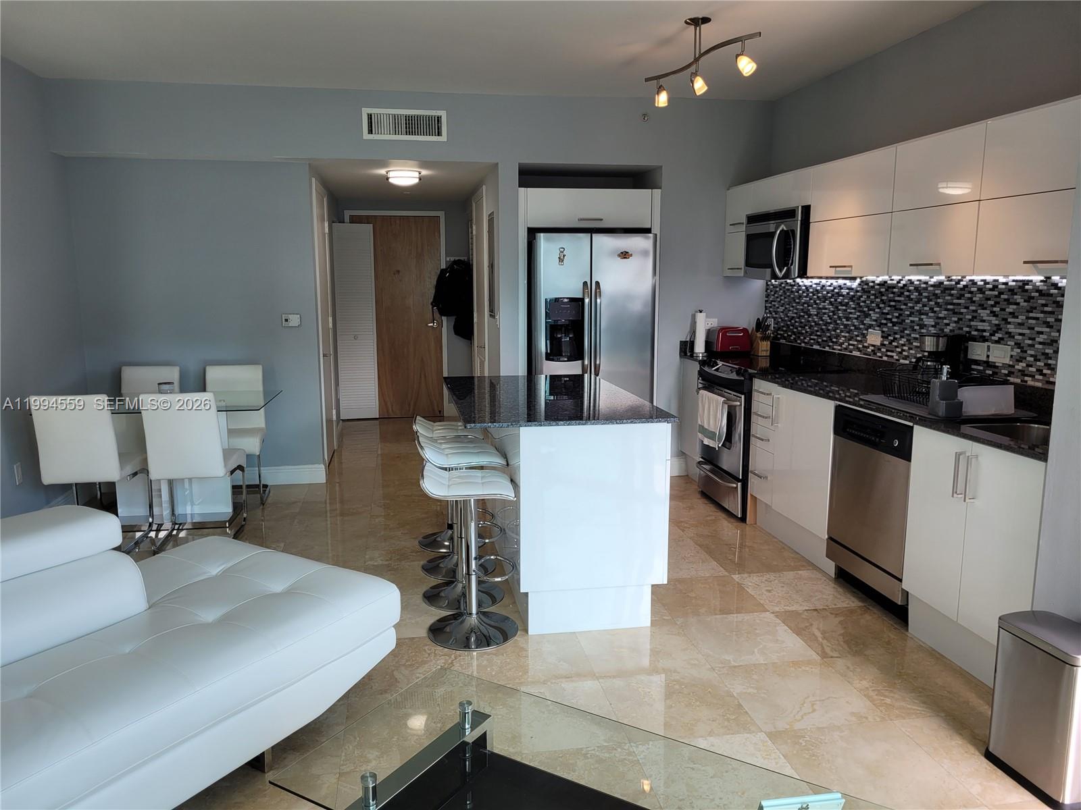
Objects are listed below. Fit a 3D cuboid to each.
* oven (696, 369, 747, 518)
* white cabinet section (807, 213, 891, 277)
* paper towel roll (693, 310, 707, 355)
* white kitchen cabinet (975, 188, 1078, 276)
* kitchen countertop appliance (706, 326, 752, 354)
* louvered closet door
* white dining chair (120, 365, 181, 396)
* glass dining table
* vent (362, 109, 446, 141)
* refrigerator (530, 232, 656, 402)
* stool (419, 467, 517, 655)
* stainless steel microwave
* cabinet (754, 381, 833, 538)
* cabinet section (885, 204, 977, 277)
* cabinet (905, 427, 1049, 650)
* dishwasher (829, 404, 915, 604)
[{"bbox_3d":[1.427,0.205,5.220,0.675,0.915,0.753,-2,9,-9],"label":"oven"},{"bbox_3d":[1.748,-0.828,4.257,0.320,0.300,0.798,-2,9,-9],"label":"white cabinet section"},{"bbox_3d":[1.111,-0.493,5.633,0.082,0.310,0.082,0,9,0],"label":"paper towel roll"},{"bbox_3d":[1.991,-0.621,2.943,0.343,0.305,0.794,-2,9,-9],"label":"white kitchen cabinet"},{"bbox_3d":[1.355,-0.462,5.828,0.260,0.197,0.190,-2,9,-10],"label":"kitchen countertop appliance"},{"bbox_3d":[-1.883,-0.837,8.314,0.391,1.983,0.051,-2,9,-9],"label":"louvered closet door"},{"bbox_3d":[-2.597,0.211,5.338,0.420,0.897,0.536,-2,9,-9],"label":"white dining chair"},{"bbox_3d":[-2.213,0.351,4.889,1.194,0.744,0.798,-2,9,-9],"label":"glass dining table"},{"bbox_3d":[-0.896,-1.862,5.383,0.548,0.192,0.030,-2,9,-9],"label":"vent"},{"bbox_3d":[0.327,-0.343,5.985,0.836,1.764,0.840,-2,9,-9],"label":"refrigerator"},{"bbox_3d":[-0.292,0.612,3.387,0.398,0.697,0.404,-2,9,-9],"label":"stool"},{"bbox_3d":[1.593,-0.997,5.062,0.423,0.418,0.760,-2,9,-9],"label":"stainless steel microwave"},{"bbox_3d":[1.634,0.244,4.425,0.611,0.697,0.902,-2,9,-9],"label":"cabinet"},{"bbox_3d":[1.862,-0.720,3.578,0.320,0.300,0.595,-2,9,-9],"label":"cabinet section"},{"bbox_3d":[1.852,0.464,3.028,0.600,0.685,0.689,-2,9,-10],"label":"cabinet"},{"bbox_3d":[1.738,0.406,3.666,0.600,0.760,0.601,-2,9,-10],"label":"dishwasher"}]

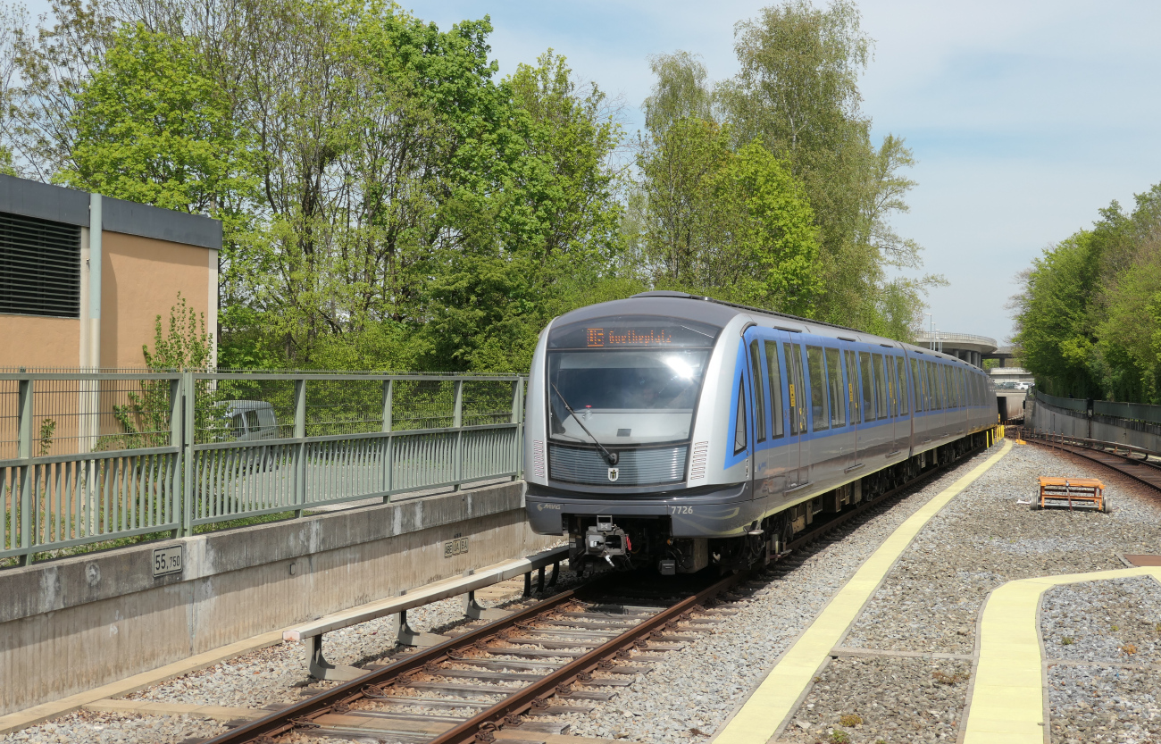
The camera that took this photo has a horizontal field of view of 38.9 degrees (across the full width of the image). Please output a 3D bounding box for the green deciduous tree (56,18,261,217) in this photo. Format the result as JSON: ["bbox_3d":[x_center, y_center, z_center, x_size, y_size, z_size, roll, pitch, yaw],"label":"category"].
[{"bbox_3d":[-12.100,-3.700,47.000,6.000,12.200,6.000,0,0,0],"label":"green deciduous tree"}]

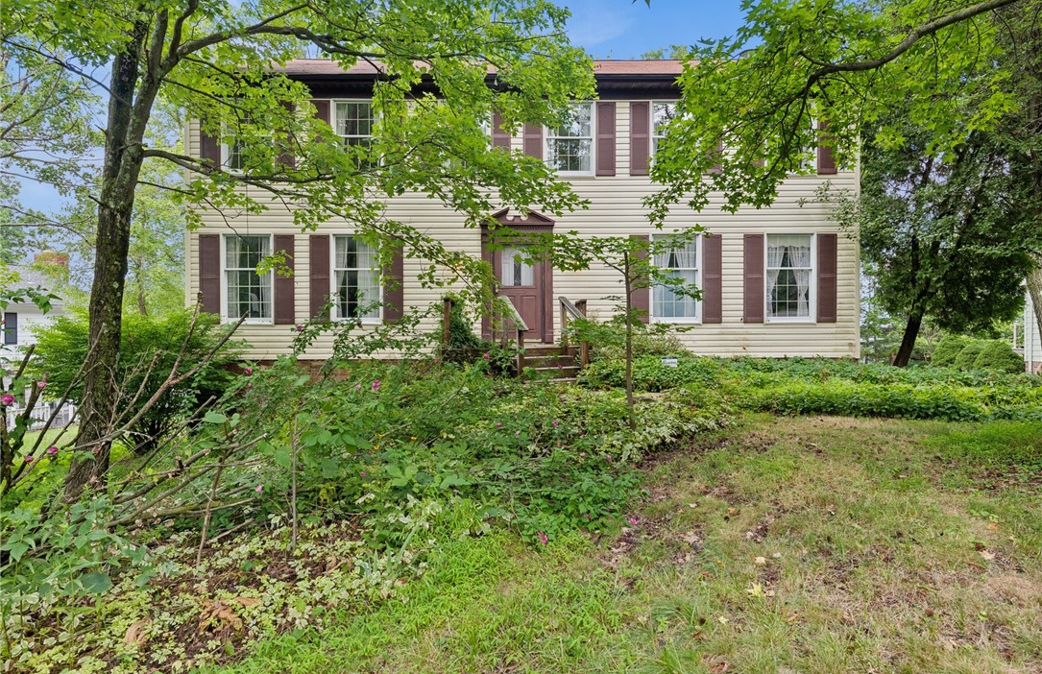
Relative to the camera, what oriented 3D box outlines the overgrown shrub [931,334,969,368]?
[{"bbox_3d":[13.537,0.495,19.000,1.400,1.220,1.400,0,0,0],"label":"overgrown shrub"}]

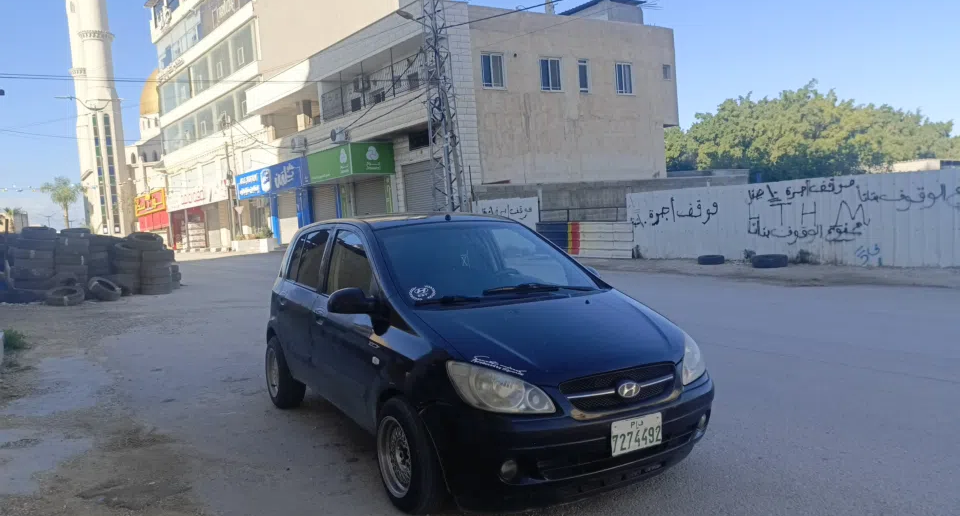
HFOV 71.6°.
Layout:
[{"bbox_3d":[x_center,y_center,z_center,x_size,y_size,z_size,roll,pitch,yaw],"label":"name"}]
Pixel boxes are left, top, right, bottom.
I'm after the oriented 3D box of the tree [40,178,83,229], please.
[{"bbox_3d":[-35.000,-4.050,56.000,3.400,5.600,3.400,-6,3,-32],"label":"tree"}]

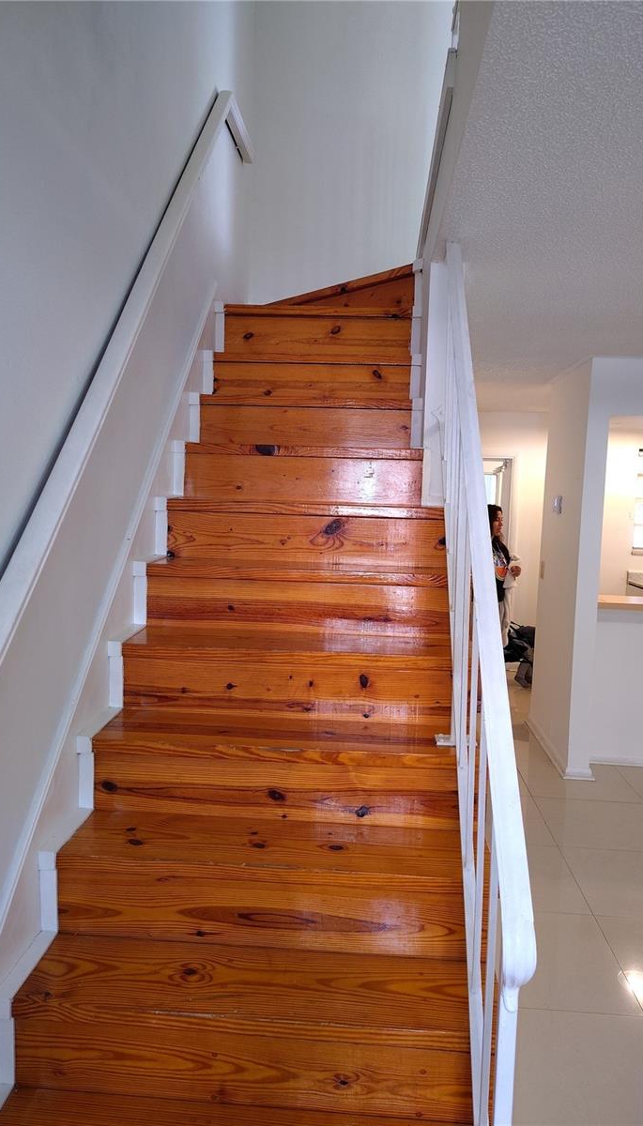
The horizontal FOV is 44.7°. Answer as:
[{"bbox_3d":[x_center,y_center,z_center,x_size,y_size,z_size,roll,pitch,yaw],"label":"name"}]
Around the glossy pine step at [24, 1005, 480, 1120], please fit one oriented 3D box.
[{"bbox_3d":[-0.134,0.994,1.678,0.985,0.200,0.230,2,5,4],"label":"glossy pine step"}]

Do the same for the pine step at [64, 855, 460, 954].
[{"bbox_3d":[-0.112,0.773,1.888,0.985,0.200,0.230,2,5,4],"label":"pine step"}]

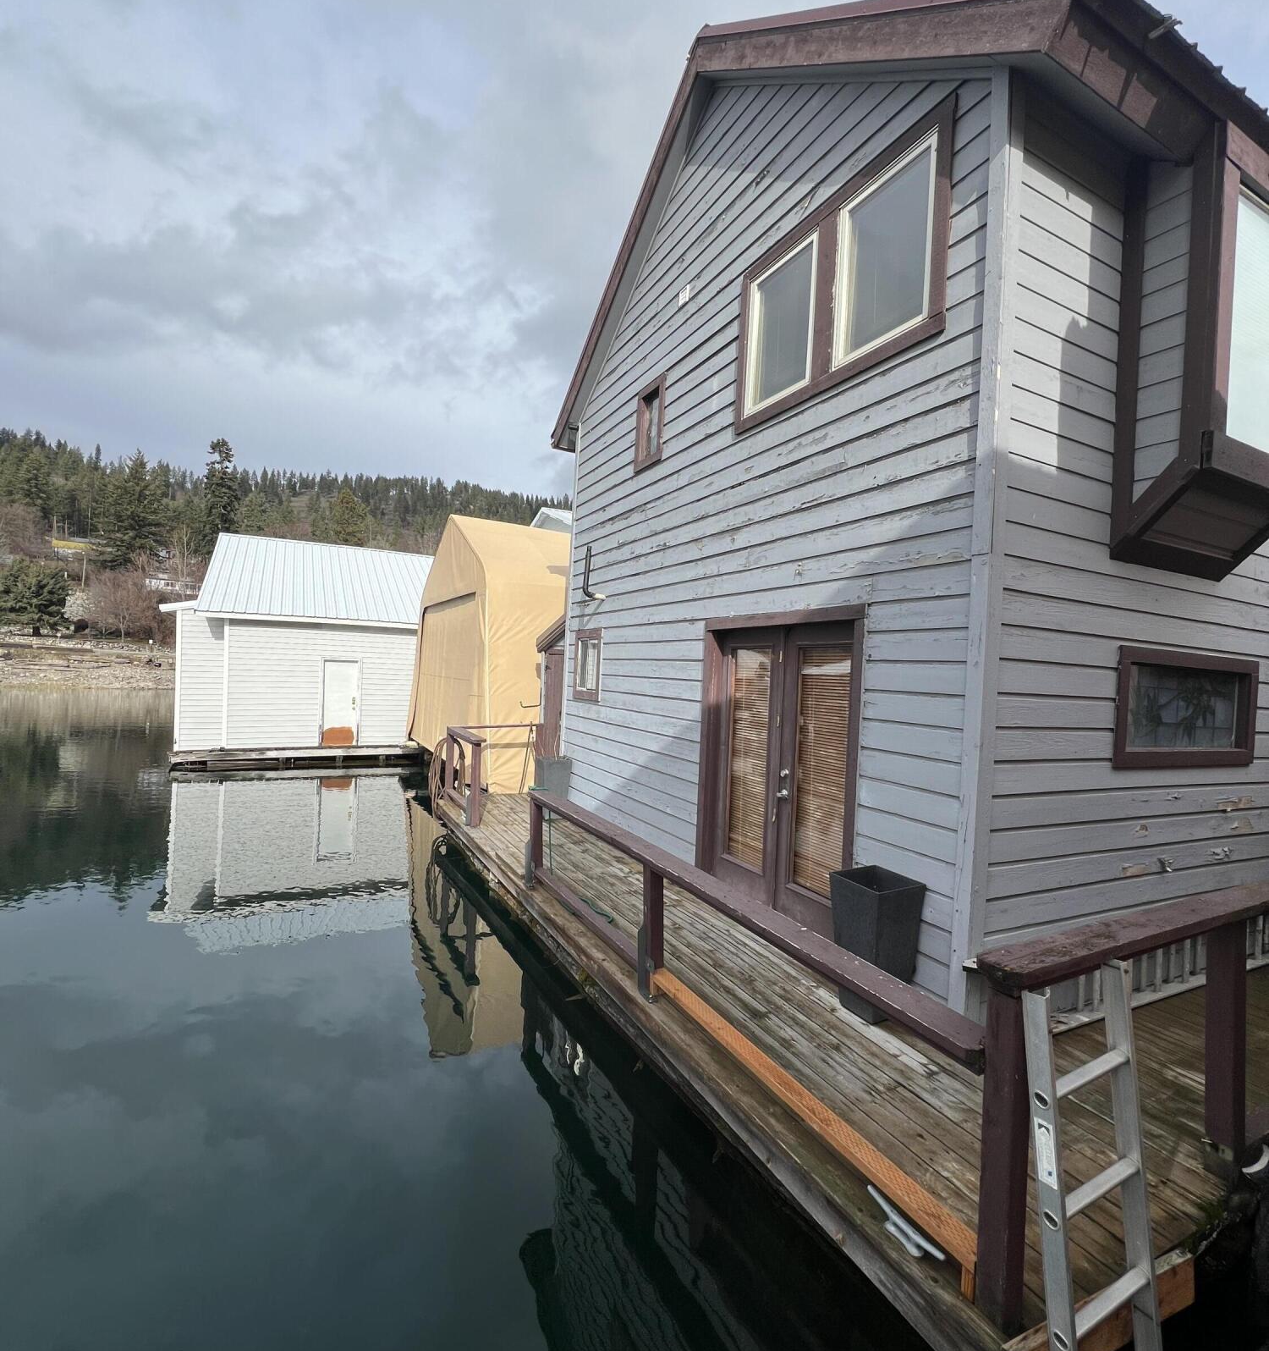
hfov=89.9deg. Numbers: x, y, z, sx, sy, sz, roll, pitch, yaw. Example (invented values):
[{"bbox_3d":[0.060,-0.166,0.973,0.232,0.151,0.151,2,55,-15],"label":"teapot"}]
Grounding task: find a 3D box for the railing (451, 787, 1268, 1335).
[{"bbox_3d":[0.839,1.228,3.753,1.830,0.940,4.000,3,0,-27],"label":"railing"}]

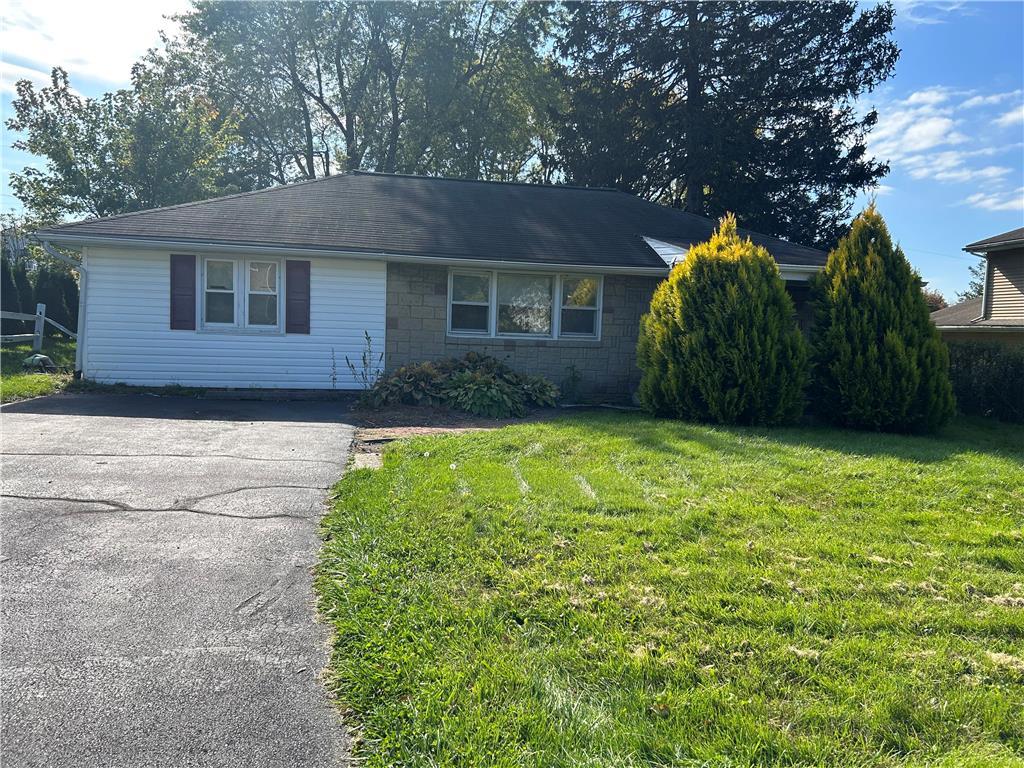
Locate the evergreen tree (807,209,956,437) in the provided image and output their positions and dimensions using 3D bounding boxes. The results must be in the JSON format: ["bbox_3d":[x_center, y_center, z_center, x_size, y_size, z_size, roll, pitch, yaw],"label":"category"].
[{"bbox_3d":[5.559,-0.991,11.564,2.250,3.355,2.250,1,4,-13],"label":"evergreen tree"}]

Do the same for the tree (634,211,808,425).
[{"bbox_3d":[3.053,-0.936,11.066,2.400,2.975,2.400,1,4,-13],"label":"tree"}]

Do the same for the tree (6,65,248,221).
[{"bbox_3d":[-13.090,-5.969,26.144,8.200,9.984,8.200,1,4,-13],"label":"tree"}]

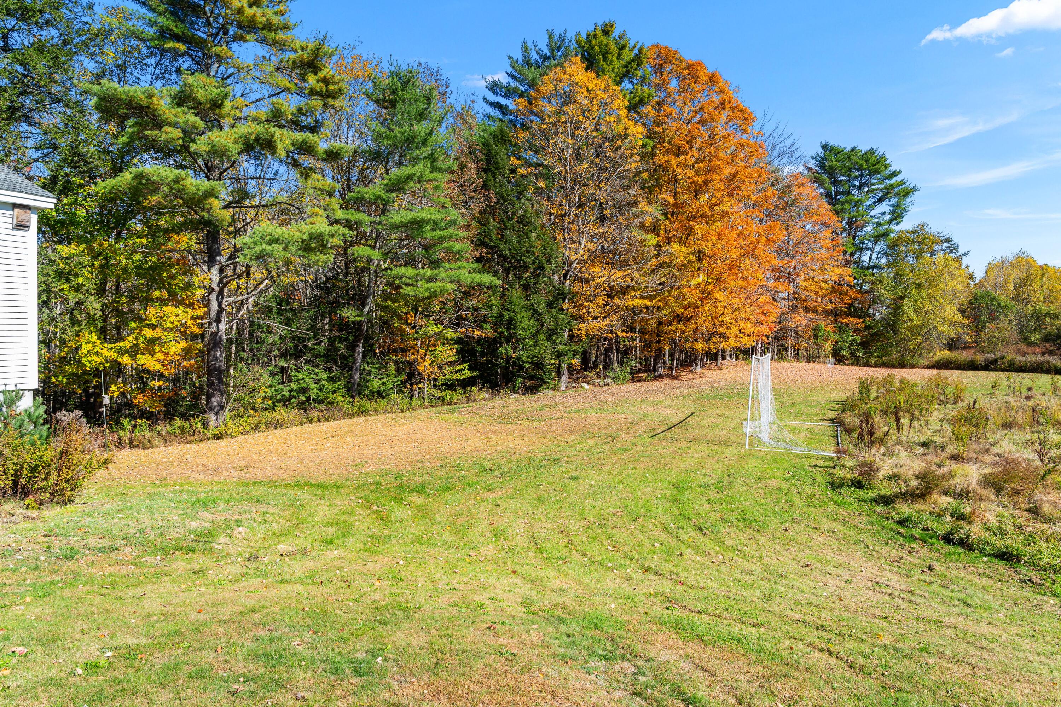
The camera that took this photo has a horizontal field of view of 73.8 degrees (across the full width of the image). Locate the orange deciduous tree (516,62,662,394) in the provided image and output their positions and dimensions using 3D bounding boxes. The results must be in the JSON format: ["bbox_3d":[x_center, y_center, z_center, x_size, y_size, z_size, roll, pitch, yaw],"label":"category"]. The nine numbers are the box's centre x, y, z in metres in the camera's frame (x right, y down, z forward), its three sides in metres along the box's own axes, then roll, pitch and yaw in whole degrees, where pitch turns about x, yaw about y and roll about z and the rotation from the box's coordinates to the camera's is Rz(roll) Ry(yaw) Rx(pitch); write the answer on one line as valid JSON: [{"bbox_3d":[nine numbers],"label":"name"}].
[{"bbox_3d":[2.770,-6.520,35.000,7.300,16.500,6.800,1,1,5],"label":"orange deciduous tree"}]

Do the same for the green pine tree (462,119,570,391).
[{"bbox_3d":[-0.708,-4.810,34.500,5.300,13.200,5.000,1,1,-1],"label":"green pine tree"}]

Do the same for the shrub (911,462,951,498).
[{"bbox_3d":[6.788,2.137,12.000,0.680,0.600,0.650,2,2,29],"label":"shrub"}]

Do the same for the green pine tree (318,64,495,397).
[{"bbox_3d":[-4.820,-4.769,27.500,6.900,12.900,6.500,0,2,-10],"label":"green pine tree"}]

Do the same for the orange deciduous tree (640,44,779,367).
[{"bbox_3d":[11.621,-9.593,46.000,9.100,21.200,8.600,1,2,14],"label":"orange deciduous tree"}]

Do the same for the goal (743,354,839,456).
[{"bbox_3d":[7.360,1.150,19.330,2.000,2.200,6.450,1,2,23],"label":"goal"}]

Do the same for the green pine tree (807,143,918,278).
[{"bbox_3d":[30.049,-9.073,64.000,10.100,20.000,9.500,1,2,25],"label":"green pine tree"}]

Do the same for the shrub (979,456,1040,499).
[{"bbox_3d":[8.199,2.098,12.100,1.030,0.660,0.900,2,2,34],"label":"shrub"}]

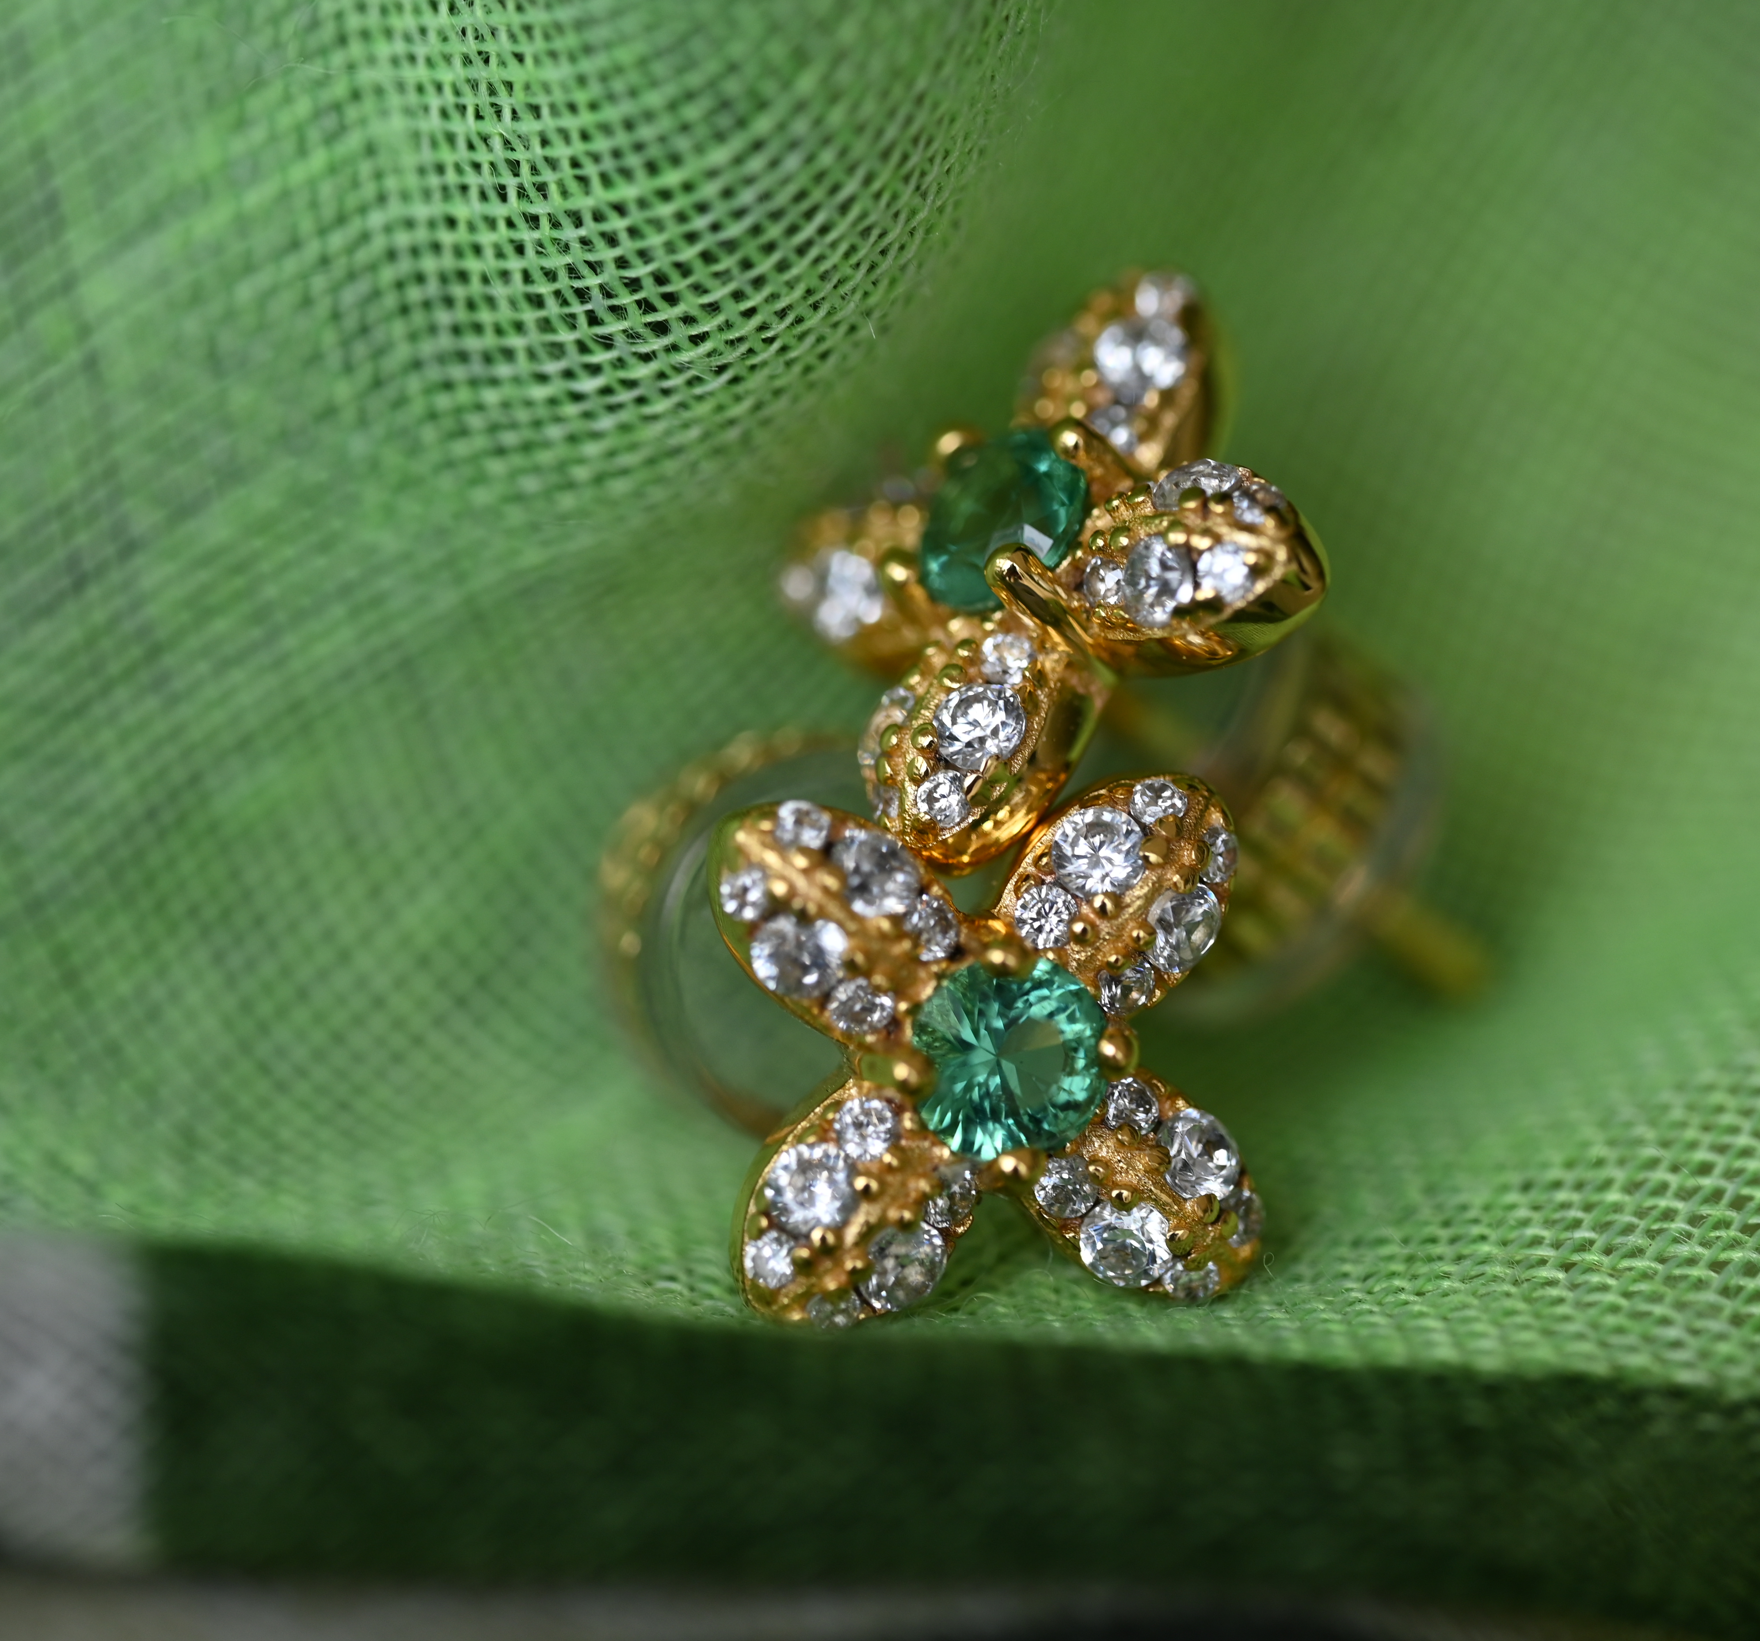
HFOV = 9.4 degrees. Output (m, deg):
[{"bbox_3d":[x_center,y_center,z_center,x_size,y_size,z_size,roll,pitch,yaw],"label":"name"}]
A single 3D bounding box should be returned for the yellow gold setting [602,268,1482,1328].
[{"bbox_3d":[0.003,-0.001,0.181,0.015,0.016,0.013,0,15,0],"label":"yellow gold setting"}]

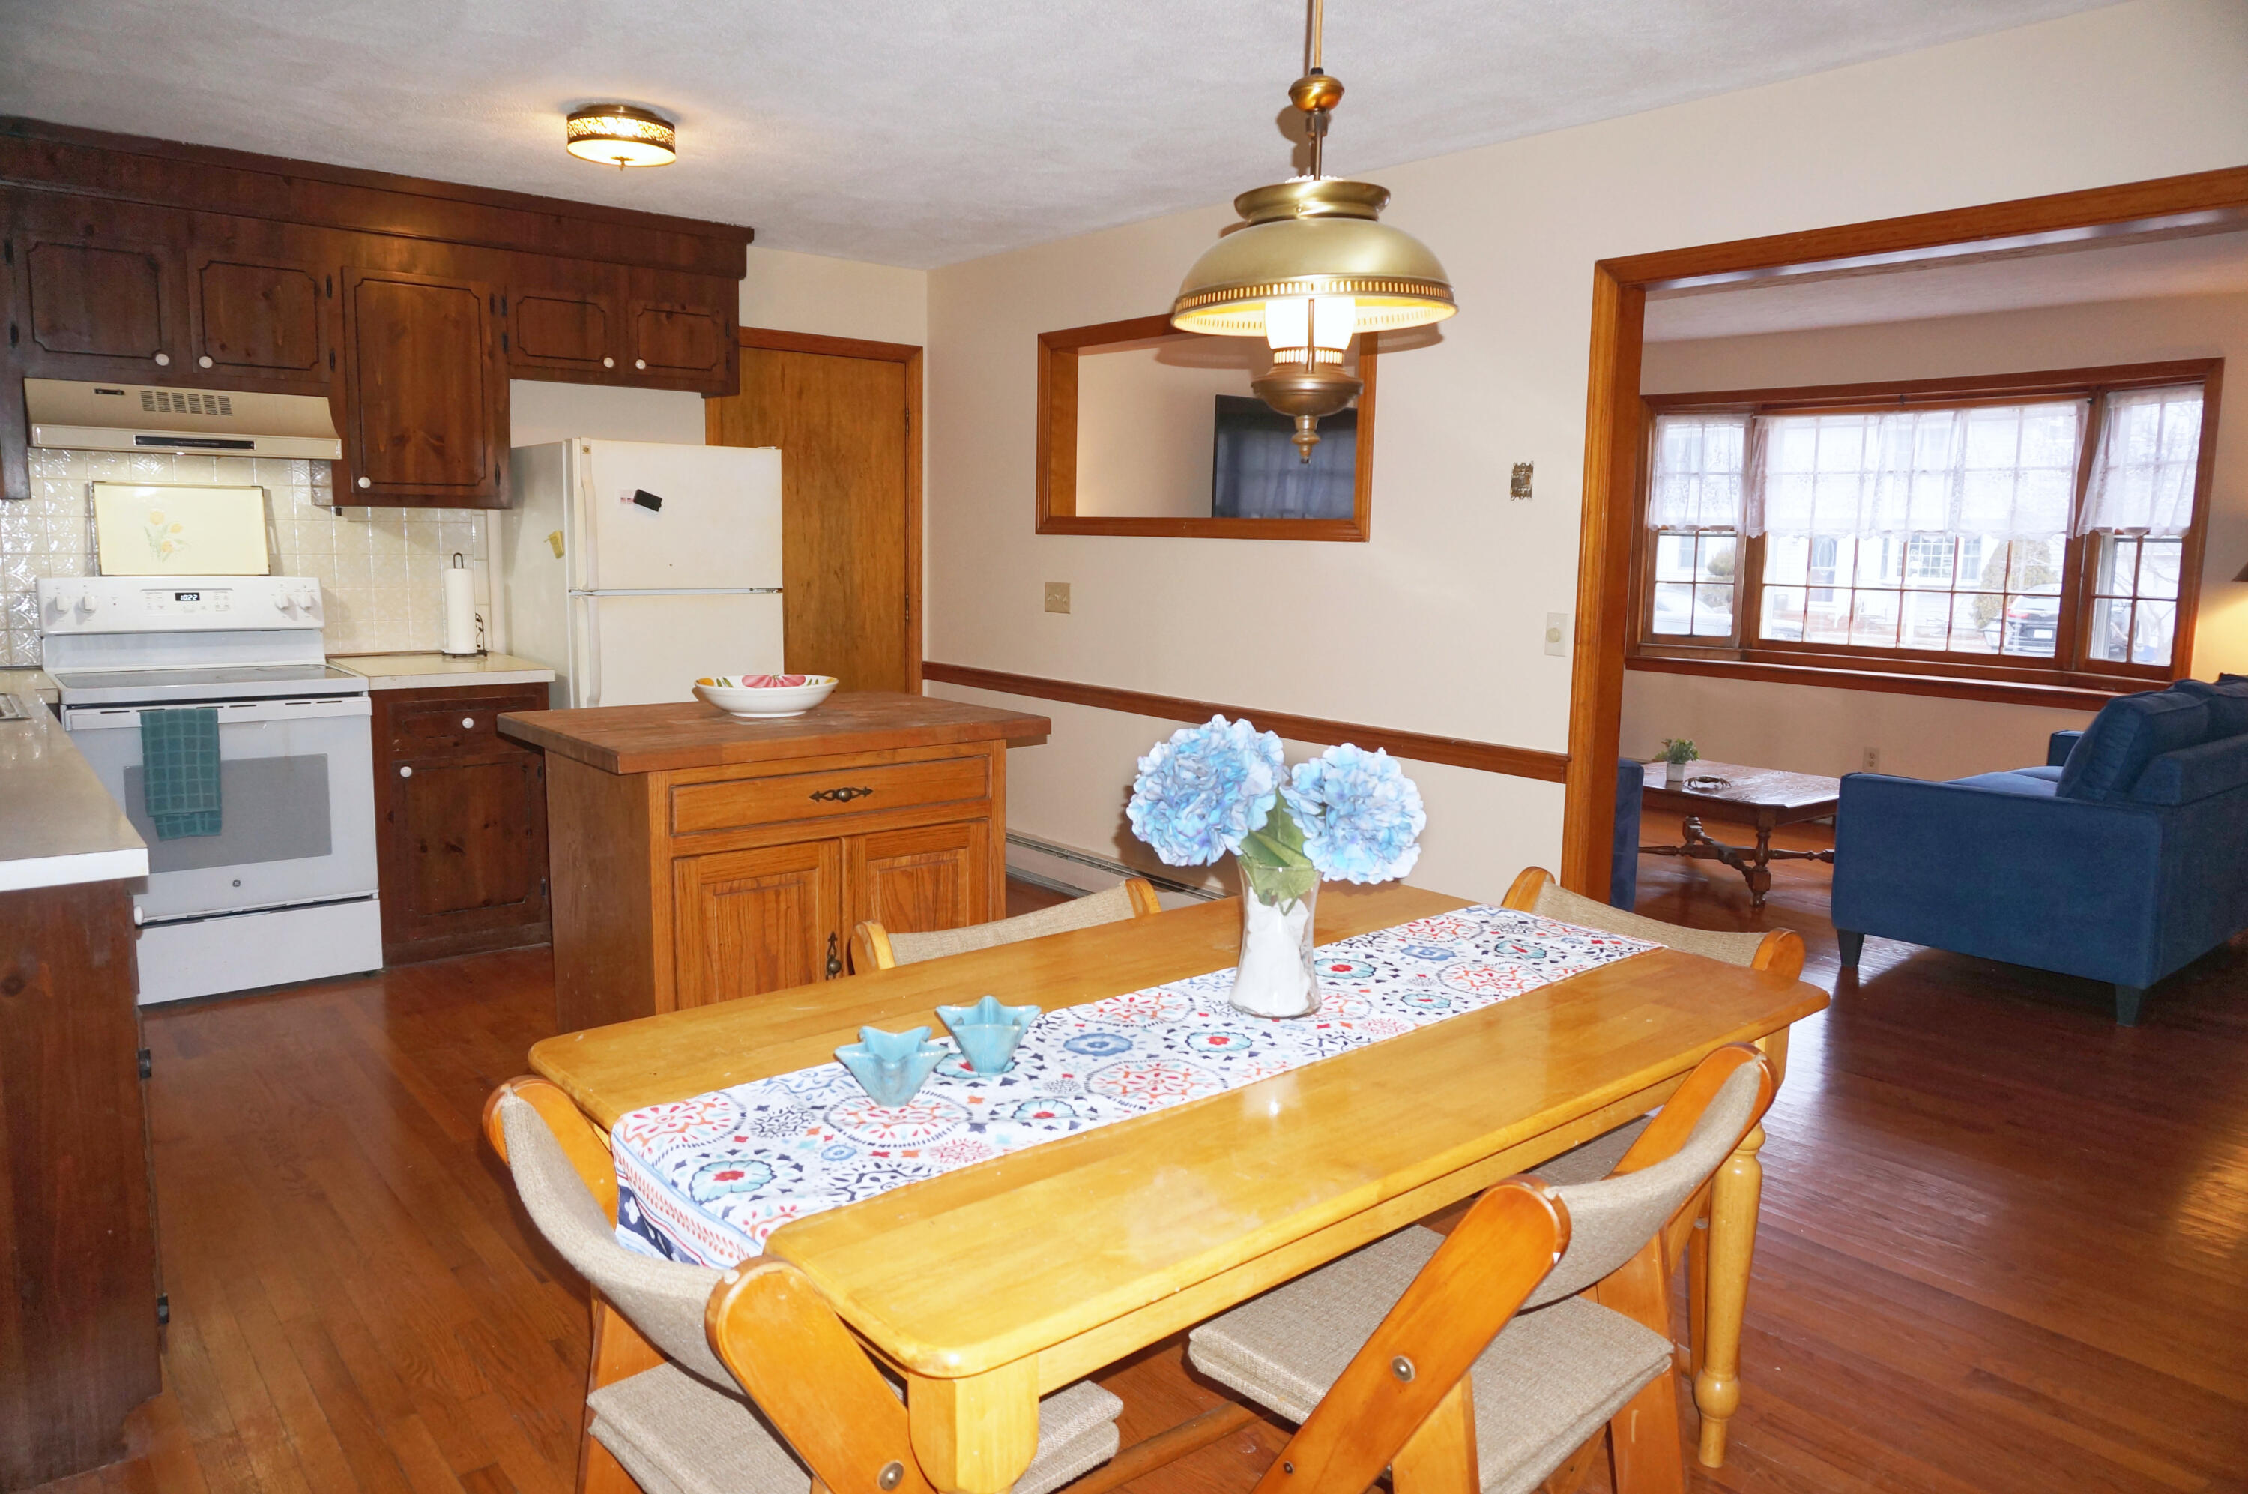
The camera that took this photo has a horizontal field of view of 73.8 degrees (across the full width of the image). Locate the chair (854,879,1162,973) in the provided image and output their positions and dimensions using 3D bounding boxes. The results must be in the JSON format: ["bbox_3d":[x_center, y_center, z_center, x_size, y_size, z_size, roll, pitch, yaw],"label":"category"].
[{"bbox_3d":[-0.039,0.669,2.319,0.530,0.785,0.580,-5,10,-38],"label":"chair"}]

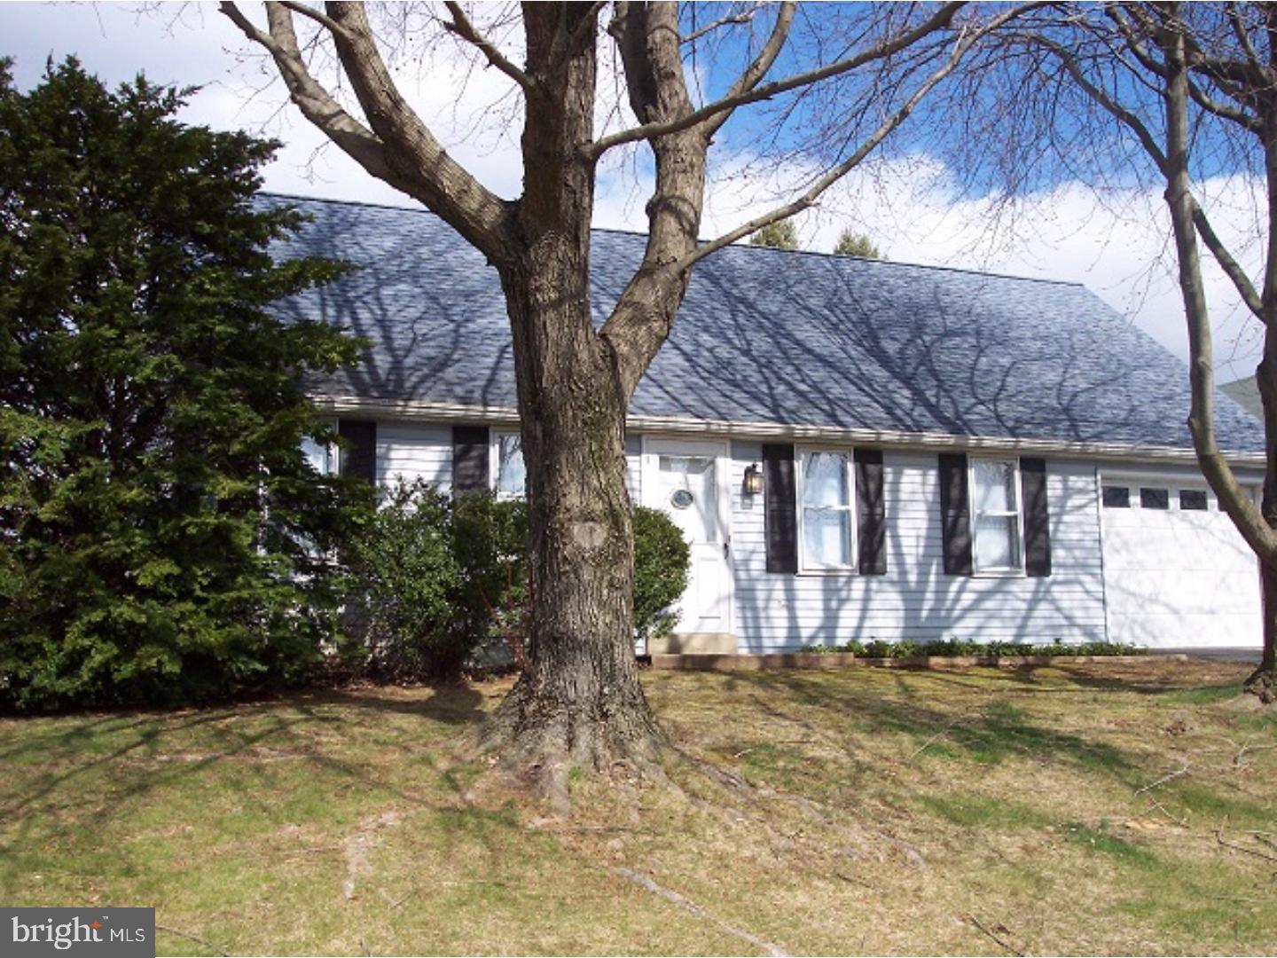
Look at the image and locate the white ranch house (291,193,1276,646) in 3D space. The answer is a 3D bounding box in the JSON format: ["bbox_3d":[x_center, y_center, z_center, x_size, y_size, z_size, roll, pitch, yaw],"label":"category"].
[{"bbox_3d":[0.385,-0.454,18.698,14.239,5.745,7.777,2,-9,-22],"label":"white ranch house"}]

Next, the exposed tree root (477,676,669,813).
[{"bbox_3d":[-0.406,1.625,8.700,1.170,0.720,1.150,-1,-8,0],"label":"exposed tree root"}]

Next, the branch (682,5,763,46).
[{"bbox_3d":[0.583,-3.154,9.750,0.550,0.260,0.250,-1,-8,0],"label":"branch"}]

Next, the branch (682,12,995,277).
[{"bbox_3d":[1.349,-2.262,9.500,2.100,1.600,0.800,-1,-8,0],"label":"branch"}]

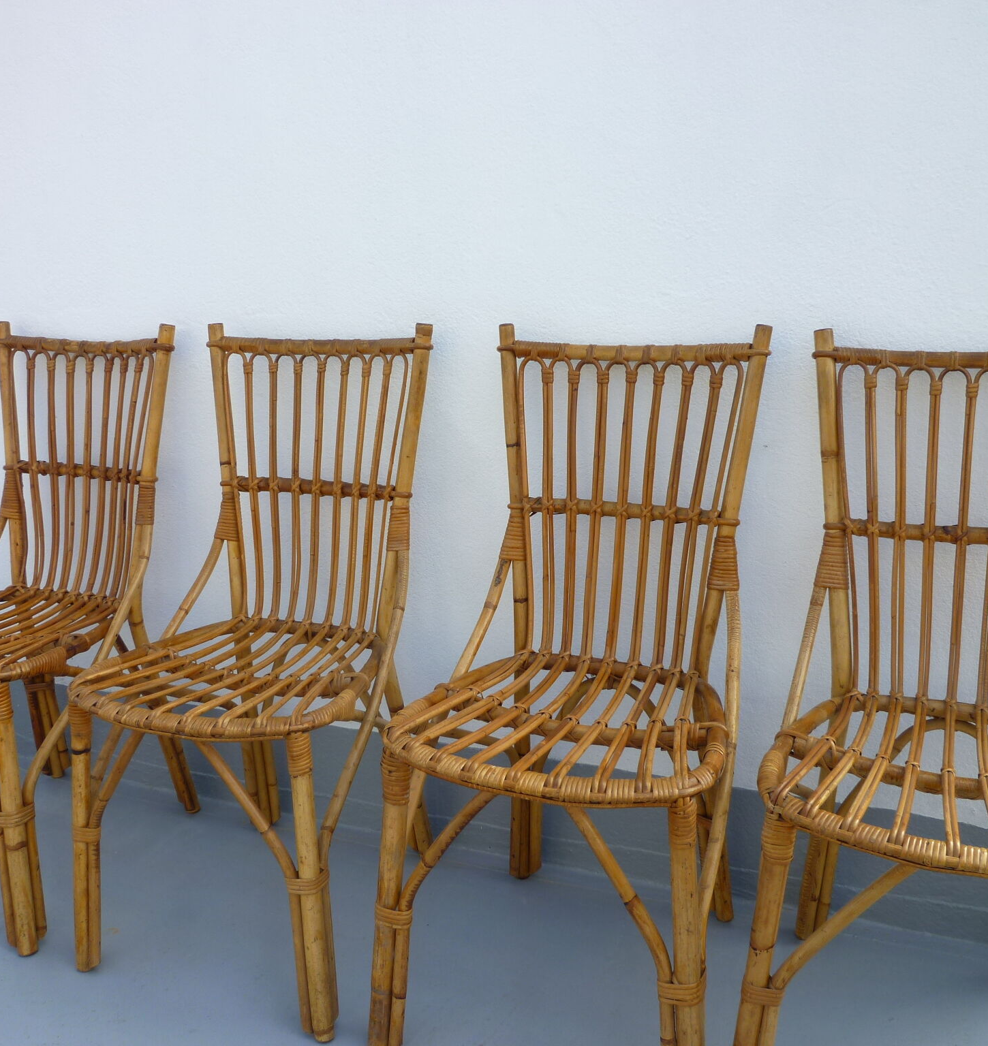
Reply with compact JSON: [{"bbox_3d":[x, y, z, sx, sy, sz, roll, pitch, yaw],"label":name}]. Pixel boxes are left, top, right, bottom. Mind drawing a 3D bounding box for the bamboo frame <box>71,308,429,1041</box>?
[{"bbox_3d":[-0.350,0.178,1.504,0.446,0.900,0.515,4,16,19],"label":"bamboo frame"}]

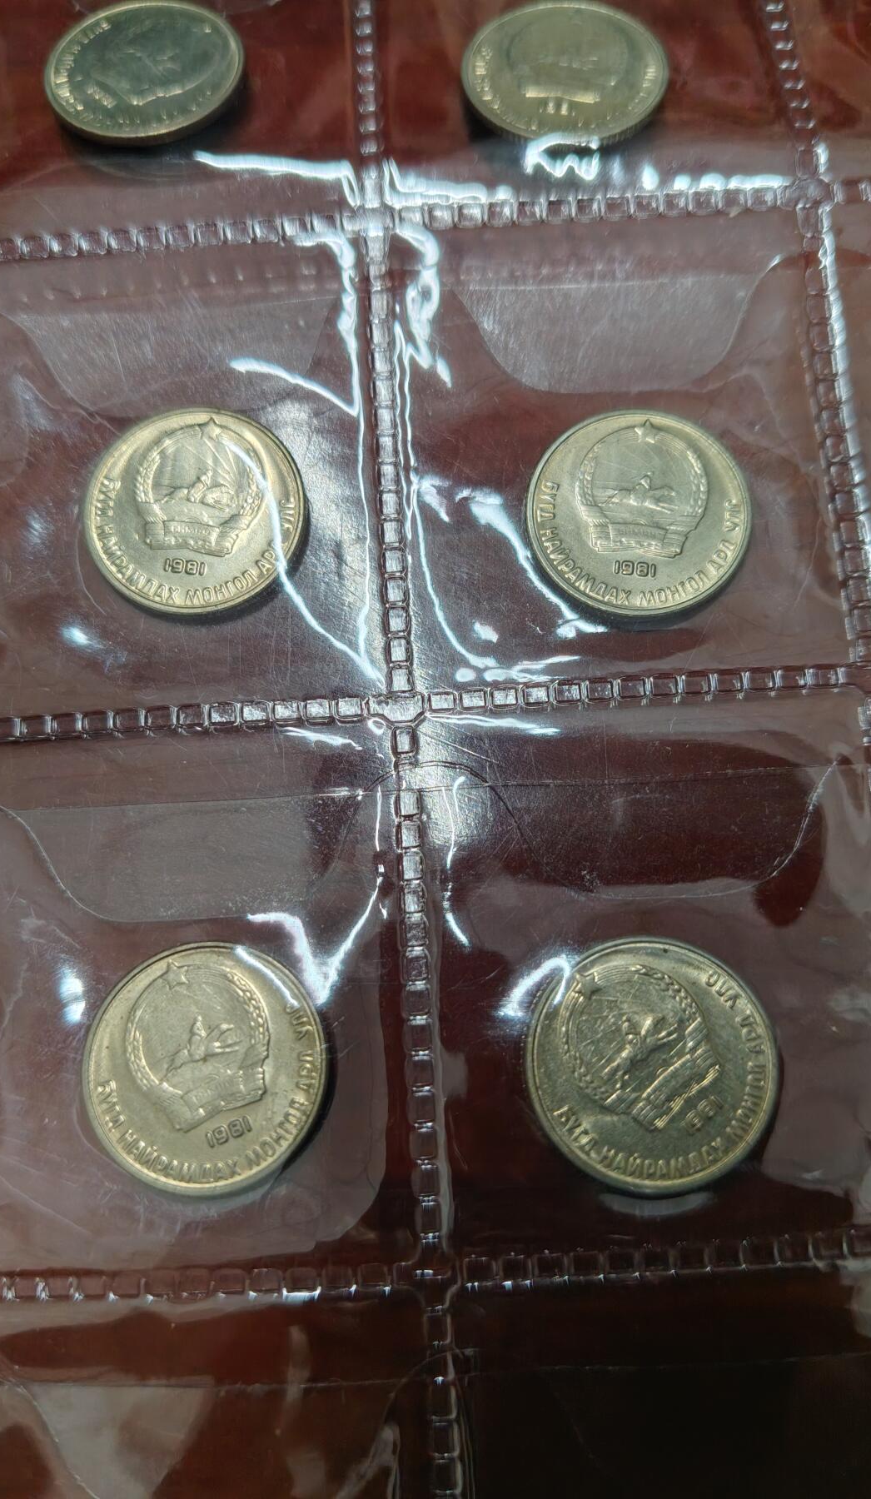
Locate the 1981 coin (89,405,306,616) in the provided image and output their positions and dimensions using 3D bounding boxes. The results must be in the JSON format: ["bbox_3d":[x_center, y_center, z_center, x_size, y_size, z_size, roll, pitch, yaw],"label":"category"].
[{"bbox_3d":[-0.021,-0.020,0.098,0.019,0.002,0.019,0,76,-1],"label":"1981 coin"}]

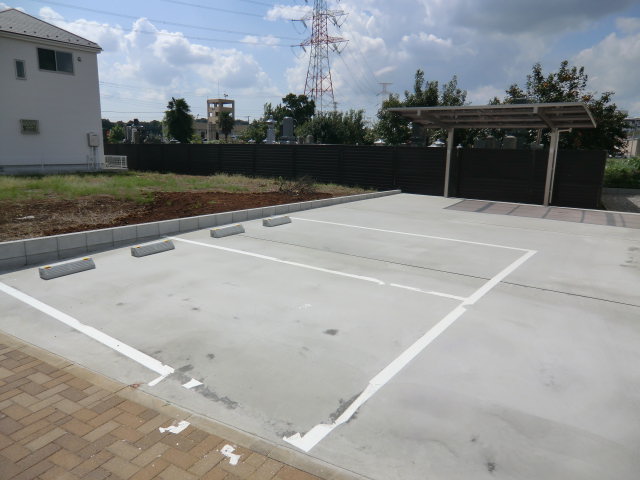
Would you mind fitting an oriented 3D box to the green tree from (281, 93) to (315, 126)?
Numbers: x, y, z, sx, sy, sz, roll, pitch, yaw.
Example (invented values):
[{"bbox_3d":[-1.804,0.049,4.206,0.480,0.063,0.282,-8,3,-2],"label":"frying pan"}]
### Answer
[{"bbox_3d":[-2.489,-12.996,50.743,3.610,7.400,3.610,0,12,-3],"label":"green tree"}]

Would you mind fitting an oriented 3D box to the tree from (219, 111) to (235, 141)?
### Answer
[{"bbox_3d":[-17.968,-21.776,85.621,3.070,6.190,3.070,-1,12,-12],"label":"tree"}]

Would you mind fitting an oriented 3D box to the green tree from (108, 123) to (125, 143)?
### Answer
[{"bbox_3d":[-20.207,-10.073,44.303,1.590,3.020,1.590,-4,13,-24],"label":"green tree"}]

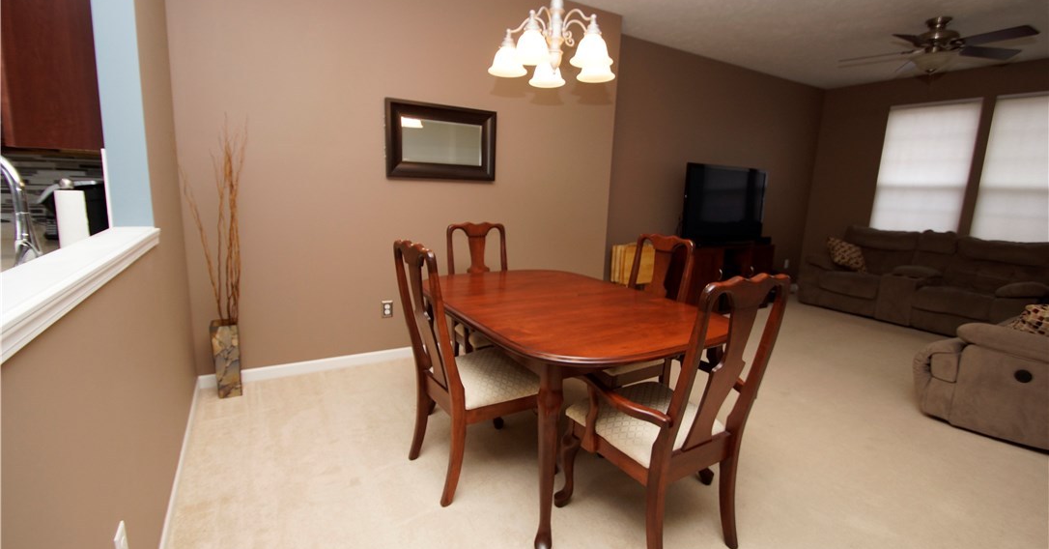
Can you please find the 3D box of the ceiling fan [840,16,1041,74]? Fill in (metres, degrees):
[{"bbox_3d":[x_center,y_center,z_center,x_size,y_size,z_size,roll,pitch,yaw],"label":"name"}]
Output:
[{"bbox_3d":[3.446,-1.919,3.693,1.300,0.430,1.300,-4,12,-30],"label":"ceiling fan"}]

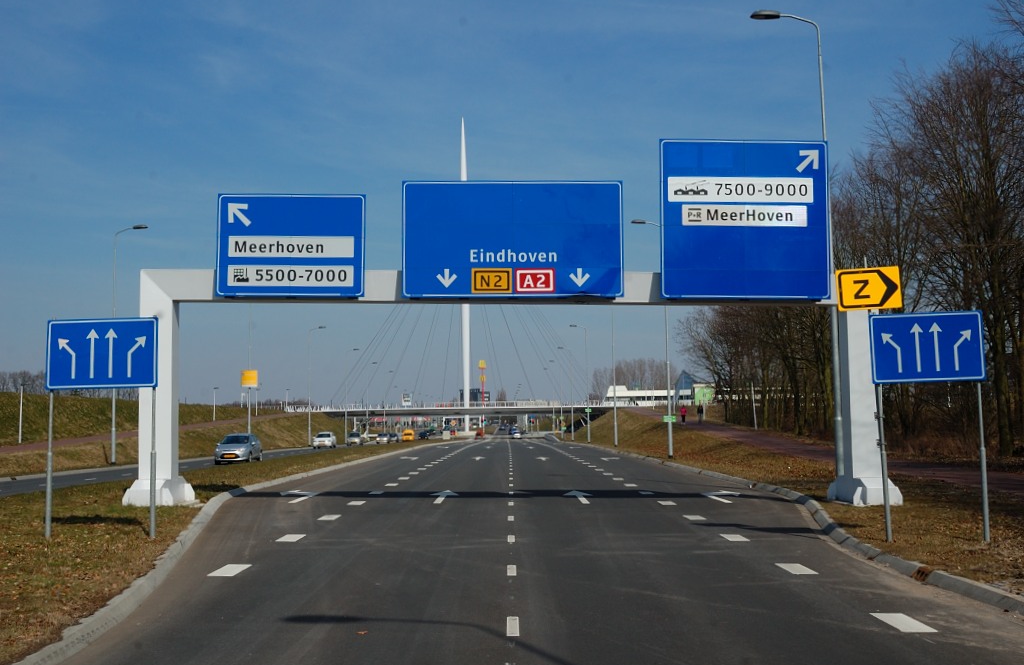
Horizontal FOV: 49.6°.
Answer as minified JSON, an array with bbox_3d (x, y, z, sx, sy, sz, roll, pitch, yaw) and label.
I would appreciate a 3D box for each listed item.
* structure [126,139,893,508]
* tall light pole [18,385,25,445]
[{"bbox_3d":[-0.011,-0.223,25.254,17.000,8.150,1.700,0,-5,0],"label":"structure"},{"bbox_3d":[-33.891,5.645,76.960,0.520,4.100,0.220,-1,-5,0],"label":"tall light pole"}]

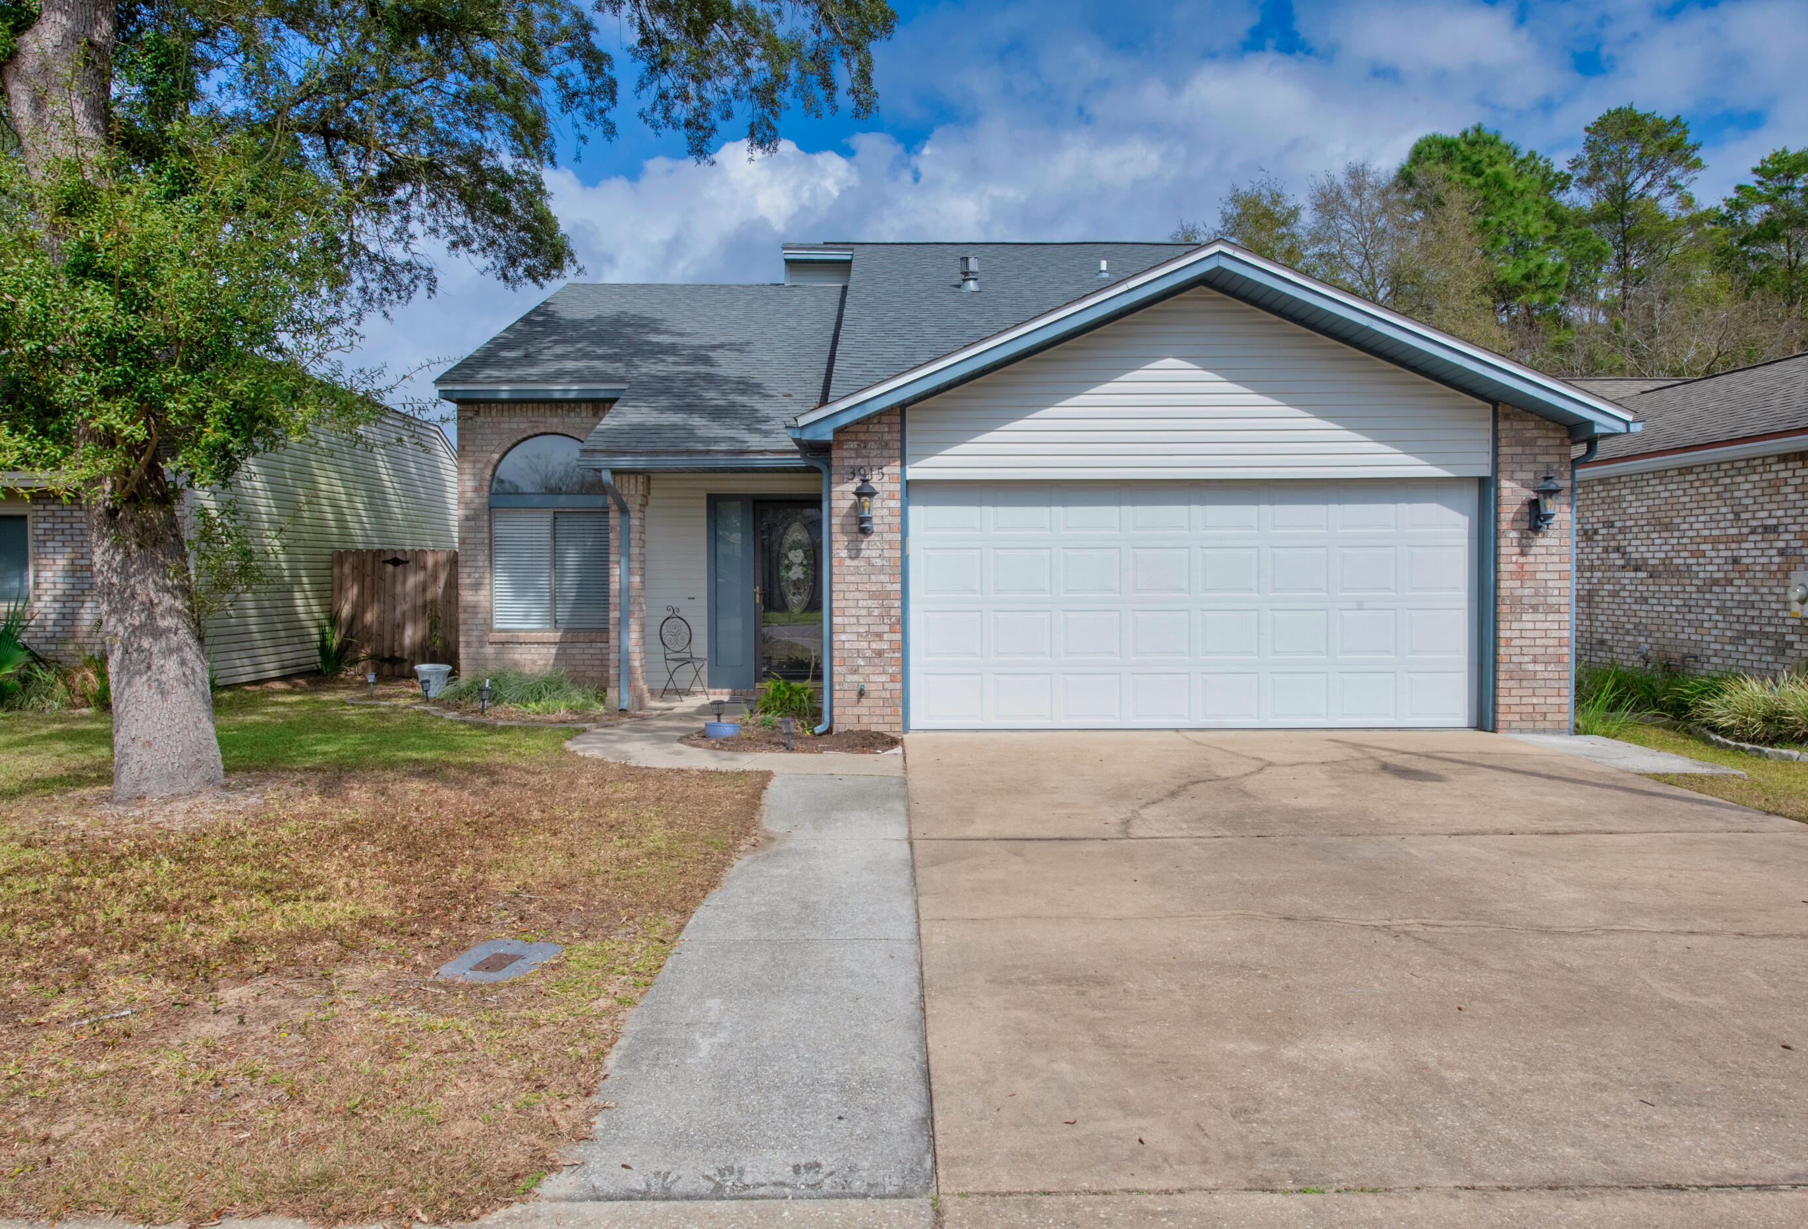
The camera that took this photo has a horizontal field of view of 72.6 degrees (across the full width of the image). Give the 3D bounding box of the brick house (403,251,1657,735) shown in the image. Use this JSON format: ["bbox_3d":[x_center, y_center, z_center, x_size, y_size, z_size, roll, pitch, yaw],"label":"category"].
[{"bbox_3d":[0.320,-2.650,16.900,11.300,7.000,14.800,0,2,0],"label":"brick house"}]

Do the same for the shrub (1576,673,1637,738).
[{"bbox_3d":[5.940,0.755,10.420,0.550,0.550,0.550,0,2,0],"label":"shrub"}]

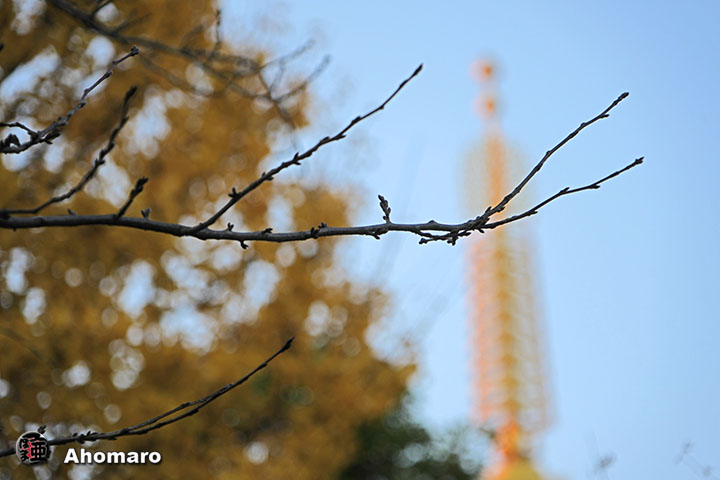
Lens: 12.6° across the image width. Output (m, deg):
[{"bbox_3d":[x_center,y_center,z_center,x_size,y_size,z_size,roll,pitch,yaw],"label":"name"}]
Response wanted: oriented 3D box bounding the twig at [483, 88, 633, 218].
[{"bbox_3d":[0.224,-0.098,3.700,0.216,0.019,0.027,-41,0,0],"label":"twig"}]

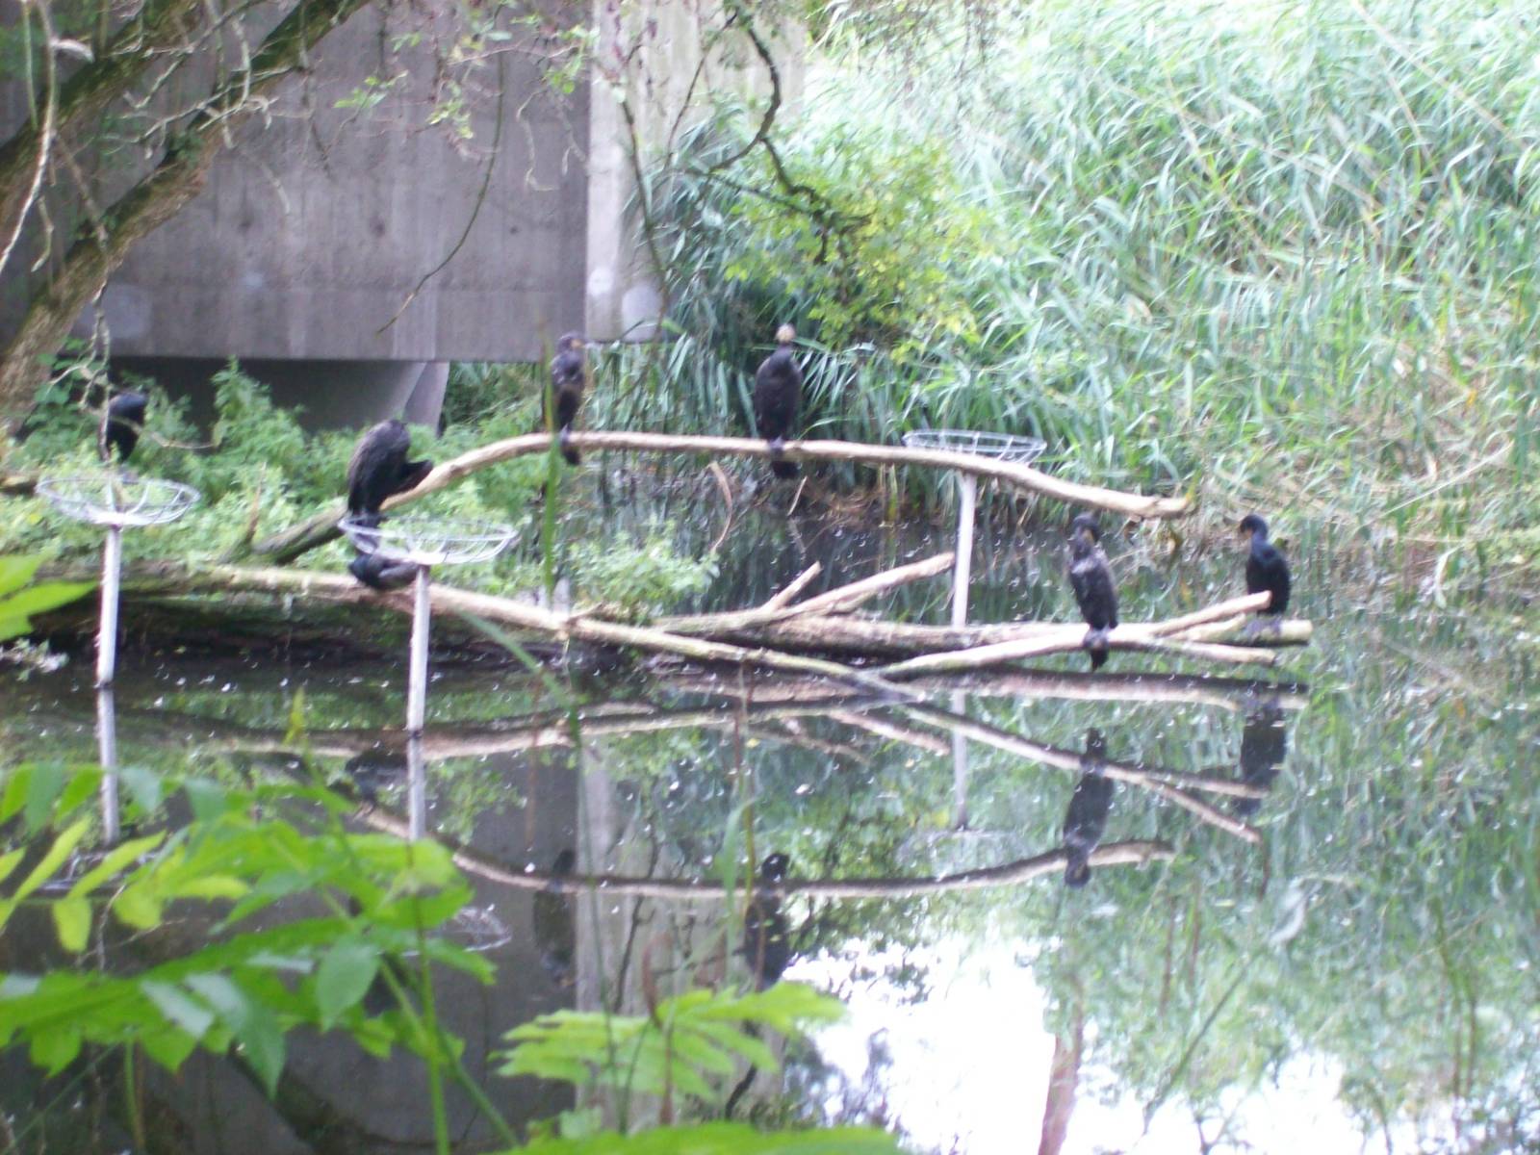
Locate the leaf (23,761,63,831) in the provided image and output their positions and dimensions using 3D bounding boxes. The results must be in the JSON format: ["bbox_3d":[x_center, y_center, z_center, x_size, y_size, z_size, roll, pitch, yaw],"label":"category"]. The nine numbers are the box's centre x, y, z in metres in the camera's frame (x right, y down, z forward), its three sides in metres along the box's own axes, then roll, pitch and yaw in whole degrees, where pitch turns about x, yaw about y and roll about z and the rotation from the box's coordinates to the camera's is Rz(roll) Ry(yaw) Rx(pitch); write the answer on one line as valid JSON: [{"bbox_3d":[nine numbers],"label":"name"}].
[{"bbox_3d":[-0.605,0.183,4.000,0.035,0.058,0.022,1,3,0],"label":"leaf"}]

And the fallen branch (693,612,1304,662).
[{"bbox_3d":[1.123,0.275,22.600,2.830,0.190,0.190,-1,4,0],"label":"fallen branch"}]

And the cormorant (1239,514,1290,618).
[{"bbox_3d":[2.388,-0.009,23.200,0.230,0.600,0.320,4,5,41],"label":"cormorant"}]

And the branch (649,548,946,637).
[{"bbox_3d":[0.174,0.059,22.825,1.471,0.200,0.200,-12,7,-14],"label":"branch"}]

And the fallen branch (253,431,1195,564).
[{"bbox_3d":[-0.239,-0.375,22.500,4.400,0.640,0.330,1,3,0],"label":"fallen branch"}]

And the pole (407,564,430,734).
[{"bbox_3d":[-1.360,0.277,18.600,0.055,0.660,0.055,3,3,0],"label":"pole"}]

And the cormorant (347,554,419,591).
[{"bbox_3d":[-1.742,-0.024,21.600,0.330,0.180,0.200,-1,4,-24],"label":"cormorant"}]

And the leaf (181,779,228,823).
[{"bbox_3d":[-0.424,0.168,3.600,0.034,0.034,0.016,1,4,0],"label":"leaf"}]

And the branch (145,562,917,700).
[{"bbox_3d":[-1.141,0.242,21.750,3.900,0.470,0.300,3,4,24],"label":"branch"}]

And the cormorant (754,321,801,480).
[{"bbox_3d":[0.037,-0.825,22.500,0.220,0.720,0.330,2,3,7],"label":"cormorant"}]

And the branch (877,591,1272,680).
[{"bbox_3d":[1.266,0.313,20.300,2.006,0.340,0.350,-7,-2,37],"label":"branch"}]

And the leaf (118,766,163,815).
[{"bbox_3d":[-0.524,0.177,4.000,0.038,0.042,0.022,1,3,0],"label":"leaf"}]

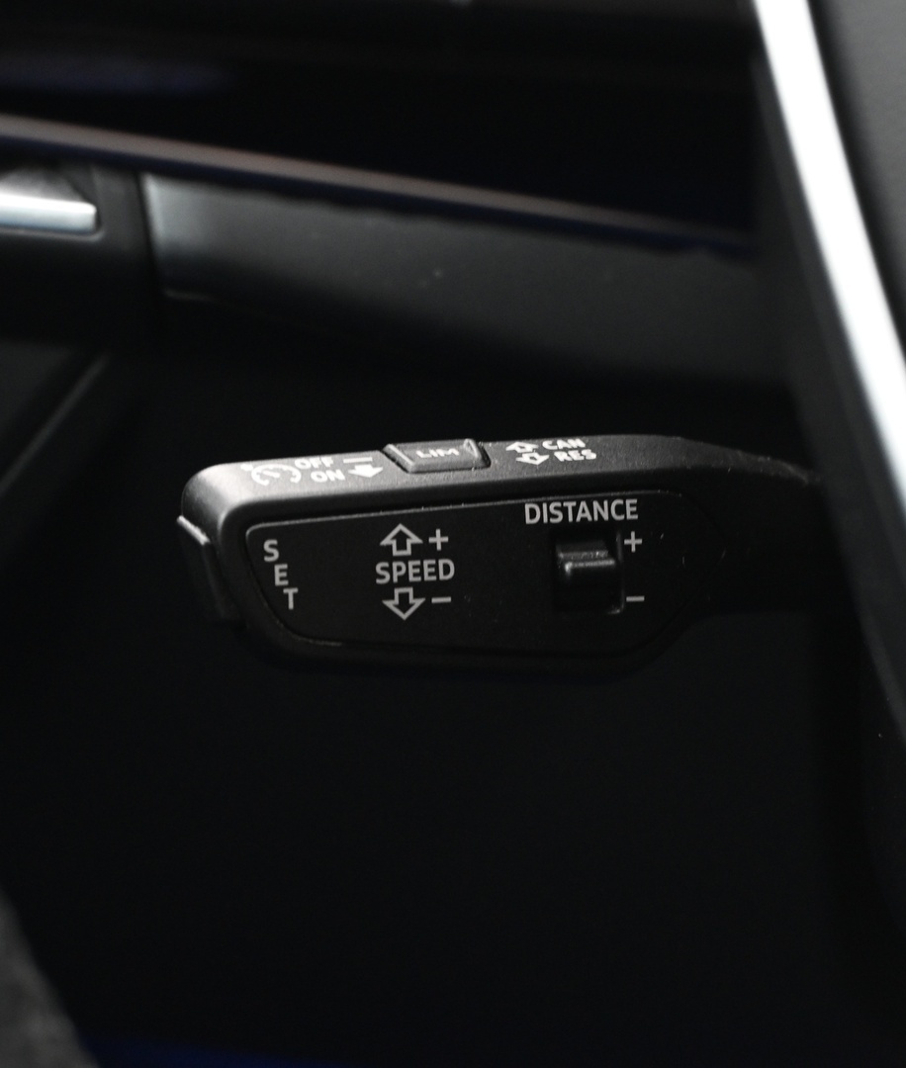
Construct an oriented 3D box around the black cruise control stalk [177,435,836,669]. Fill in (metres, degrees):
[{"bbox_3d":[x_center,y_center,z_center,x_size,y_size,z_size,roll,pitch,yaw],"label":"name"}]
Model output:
[{"bbox_3d":[0.013,0.003,0.419,0.110,0.032,0.022,-3,10,-25],"label":"black cruise control stalk"}]

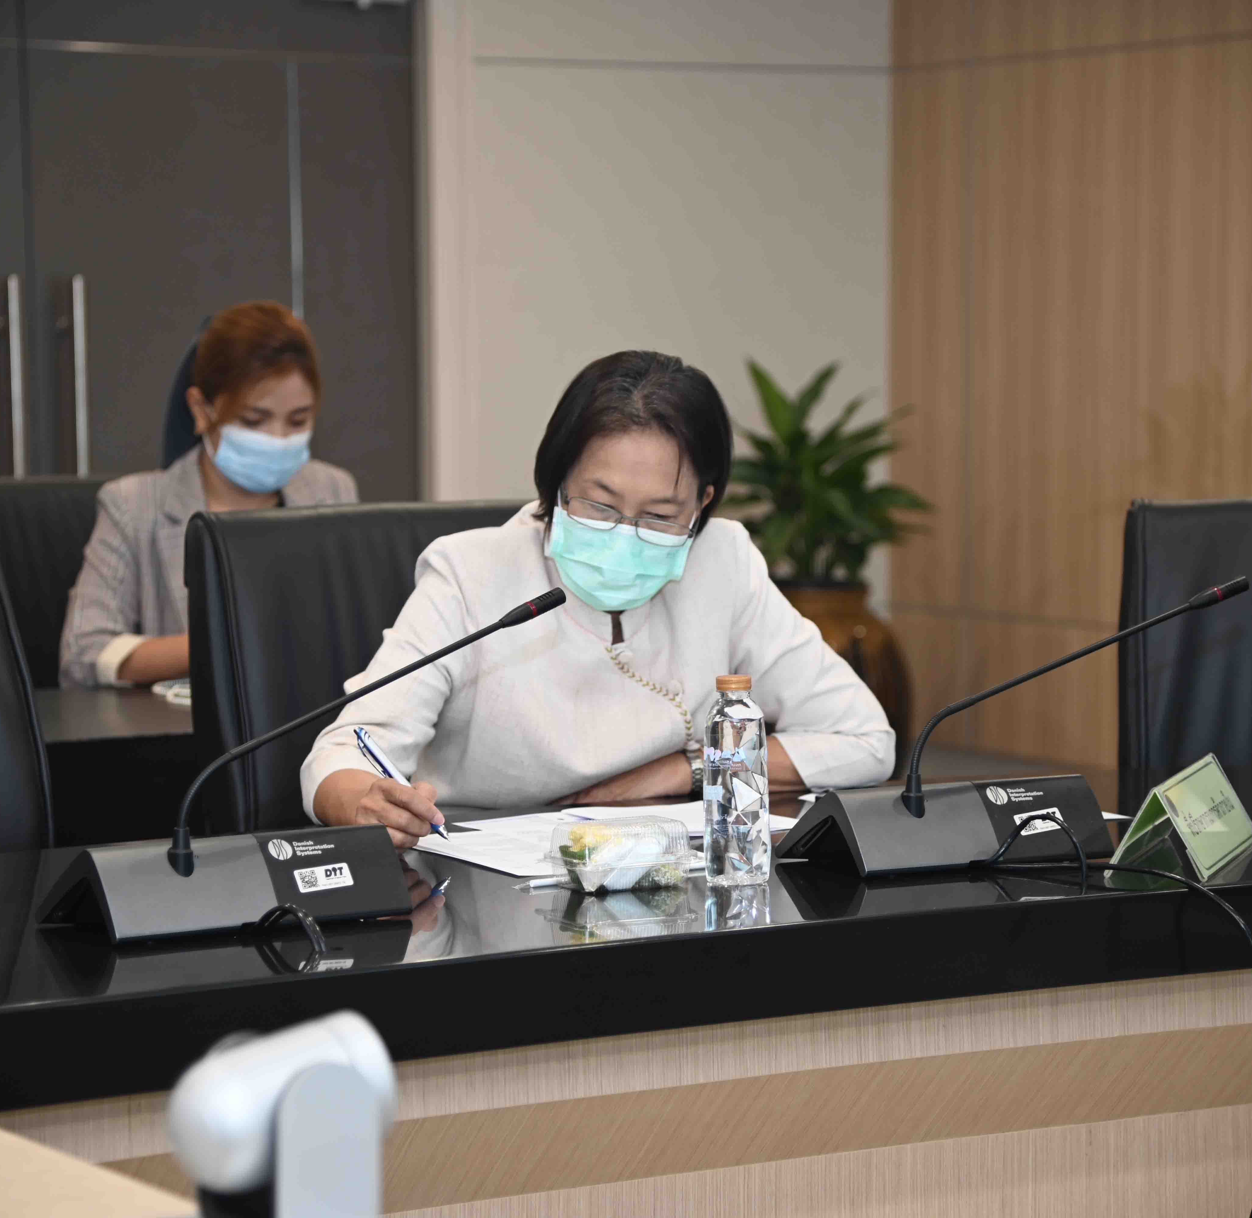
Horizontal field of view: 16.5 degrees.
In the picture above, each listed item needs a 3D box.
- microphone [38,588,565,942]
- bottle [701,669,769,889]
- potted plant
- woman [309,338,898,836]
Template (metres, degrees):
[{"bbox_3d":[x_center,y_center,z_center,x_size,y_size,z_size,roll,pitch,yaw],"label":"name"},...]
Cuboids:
[{"bbox_3d":[-0.240,0.120,3.551,0.468,0.249,0.140,-3,5,-33],"label":"microphone"},{"bbox_3d":[0.093,0.143,3.693,0.058,0.178,0.058,0,4,0],"label":"bottle"},{"bbox_3d":[0.480,-0.082,10.425,0.520,1.090,0.520,0,4,0],"label":"potted plant"},{"bbox_3d":[-0.058,0.337,4.369,0.600,1.190,0.680,-2,5,-24],"label":"woman"}]

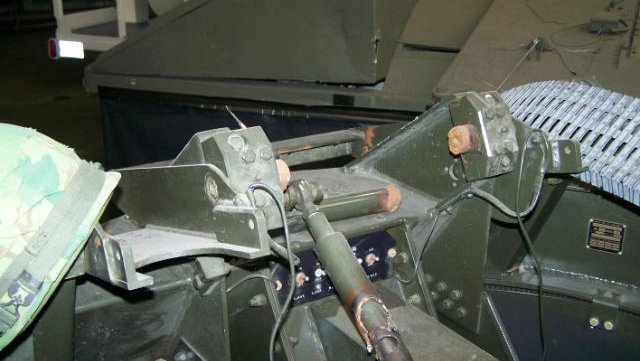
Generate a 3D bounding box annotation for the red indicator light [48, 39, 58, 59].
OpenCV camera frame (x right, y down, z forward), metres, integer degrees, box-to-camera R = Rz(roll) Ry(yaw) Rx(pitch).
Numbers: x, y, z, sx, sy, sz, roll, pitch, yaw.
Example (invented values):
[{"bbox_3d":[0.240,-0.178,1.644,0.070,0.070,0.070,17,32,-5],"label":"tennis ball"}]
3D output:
[{"bbox_3d":[-2.464,-1.218,6.500,0.125,0.180,0.060,10,21,28],"label":"red indicator light"}]

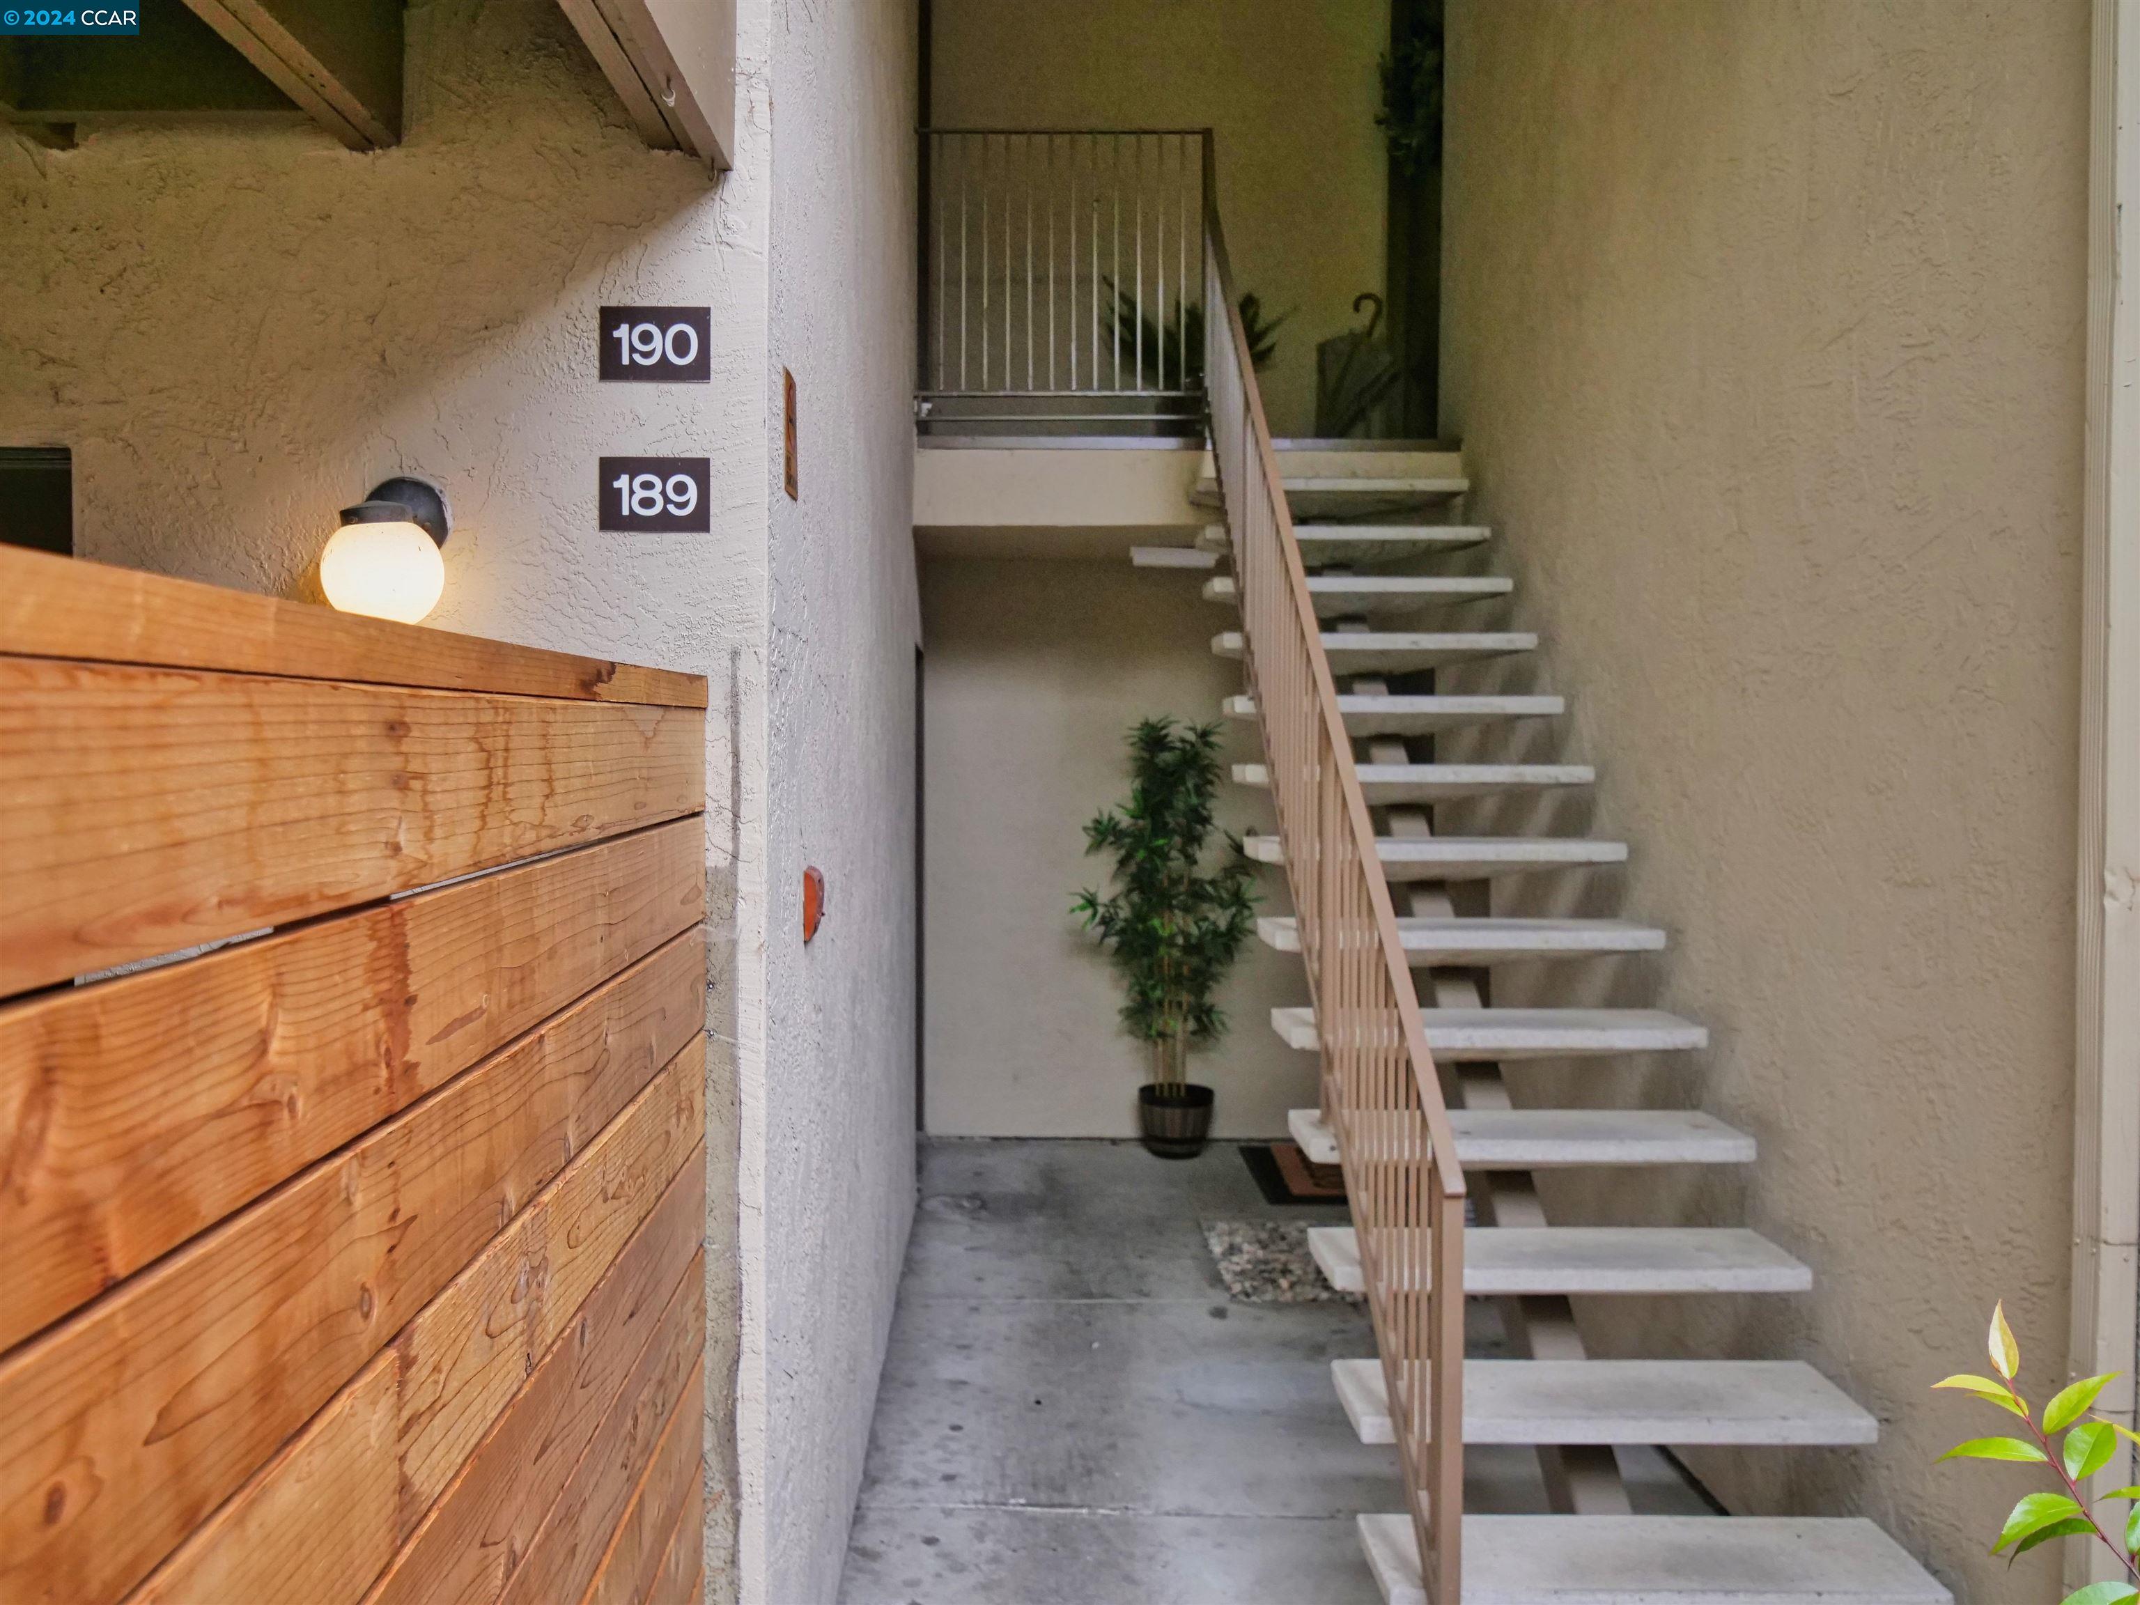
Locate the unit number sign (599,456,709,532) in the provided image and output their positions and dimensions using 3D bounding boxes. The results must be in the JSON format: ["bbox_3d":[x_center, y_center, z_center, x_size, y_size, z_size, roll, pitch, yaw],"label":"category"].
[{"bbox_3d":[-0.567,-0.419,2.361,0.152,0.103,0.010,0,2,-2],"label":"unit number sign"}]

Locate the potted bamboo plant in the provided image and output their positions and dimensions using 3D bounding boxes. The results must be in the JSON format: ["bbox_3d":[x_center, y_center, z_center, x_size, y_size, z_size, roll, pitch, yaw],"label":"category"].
[{"bbox_3d":[0.388,0.546,6.915,0.740,1.760,0.620,0,2,-2],"label":"potted bamboo plant"}]

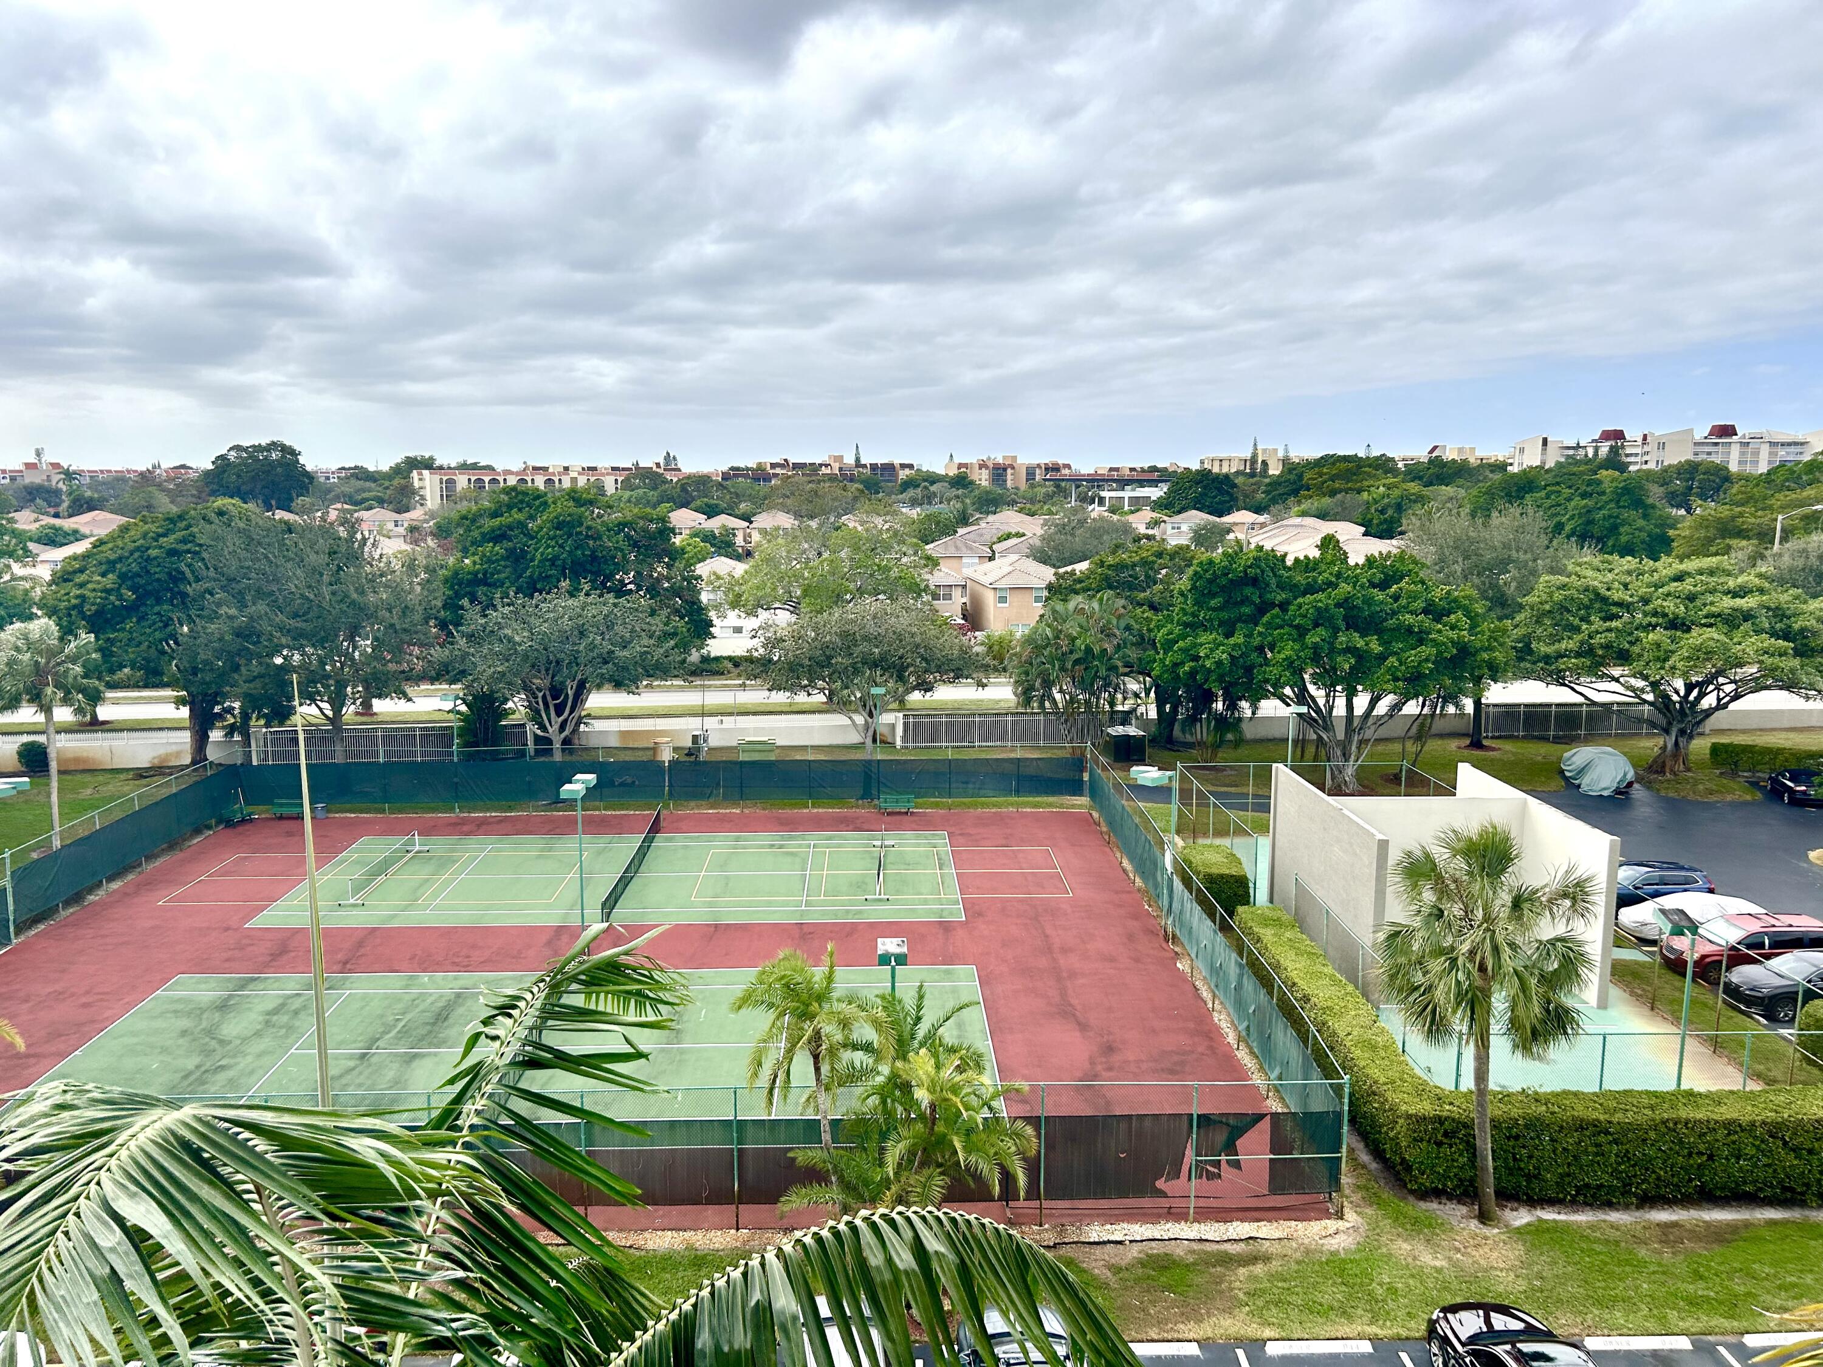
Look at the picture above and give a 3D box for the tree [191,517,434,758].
[{"bbox_3d":[-27.678,-1.279,63.554,10.417,12.620,9.320,0,9,0],"label":"tree"}]

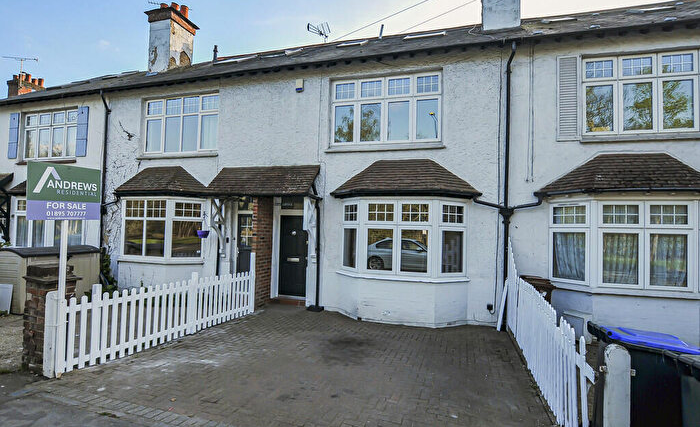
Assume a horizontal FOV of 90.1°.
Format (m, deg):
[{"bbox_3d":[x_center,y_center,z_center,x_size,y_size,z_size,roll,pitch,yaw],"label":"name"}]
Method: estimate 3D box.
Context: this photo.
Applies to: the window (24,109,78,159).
[{"bbox_3d":[-9.545,-2.519,11.157,2.440,1.486,0.100,1,-1,18],"label":"window"}]

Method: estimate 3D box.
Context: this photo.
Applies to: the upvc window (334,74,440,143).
[{"bbox_3d":[0.785,-2.319,7.883,2.485,1.486,0.100,1,-1,18],"label":"upvc window"}]

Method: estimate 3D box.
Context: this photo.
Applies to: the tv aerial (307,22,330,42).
[{"bbox_3d":[-1.019,-5.890,11.315,0.750,0.420,0.420,3,-2,-41],"label":"tv aerial"}]

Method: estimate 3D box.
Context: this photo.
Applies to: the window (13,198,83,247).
[{"bbox_3d":[-9.251,0.291,10.588,2.640,1.510,0.520,1,-1,18],"label":"window"}]

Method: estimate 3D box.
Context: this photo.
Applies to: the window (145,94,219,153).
[{"bbox_3d":[-4.649,-2.424,9.605,2.521,1.486,0.100,1,-1,18],"label":"window"}]

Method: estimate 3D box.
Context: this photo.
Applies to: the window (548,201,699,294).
[{"bbox_3d":[4.970,0.551,6.081,2.620,1.500,0.520,1,-1,18],"label":"window"}]

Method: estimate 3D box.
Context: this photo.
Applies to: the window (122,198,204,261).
[{"bbox_3d":[-5.181,0.375,9.298,2.660,1.520,0.520,1,-1,18],"label":"window"}]

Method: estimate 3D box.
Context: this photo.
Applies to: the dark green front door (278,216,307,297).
[{"bbox_3d":[-1.375,1.064,8.639,0.780,1.985,0.060,1,-1,18],"label":"dark green front door"}]

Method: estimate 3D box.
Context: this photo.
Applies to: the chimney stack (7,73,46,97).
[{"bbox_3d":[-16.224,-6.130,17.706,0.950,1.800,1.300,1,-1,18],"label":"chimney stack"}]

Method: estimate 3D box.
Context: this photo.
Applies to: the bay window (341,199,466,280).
[{"bbox_3d":[1.062,0.491,7.319,2.660,1.510,0.520,1,-1,18],"label":"bay window"}]

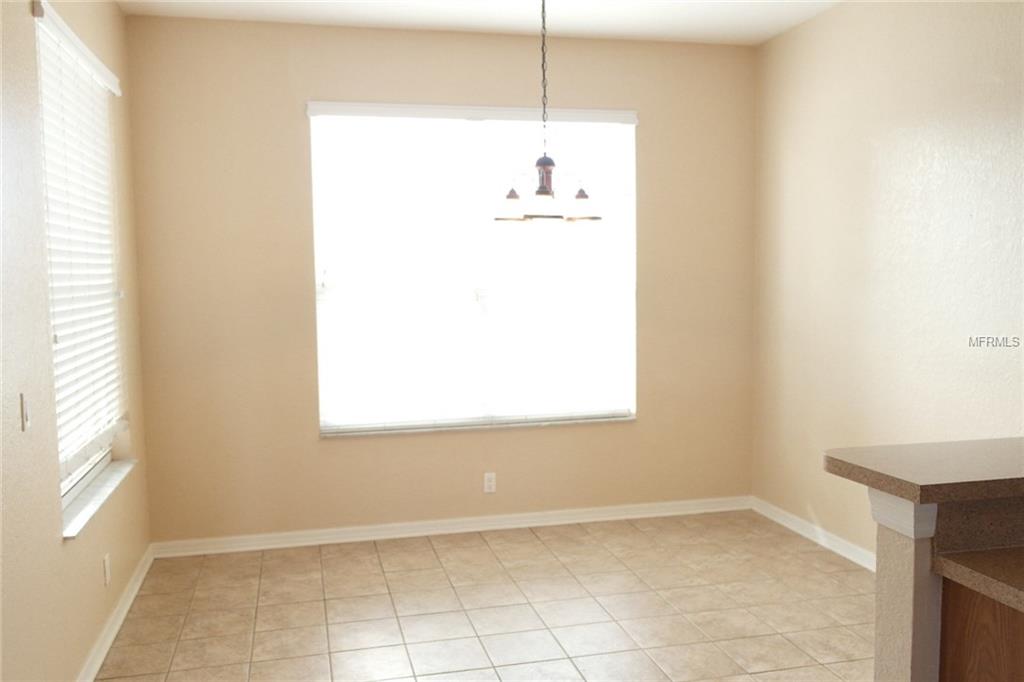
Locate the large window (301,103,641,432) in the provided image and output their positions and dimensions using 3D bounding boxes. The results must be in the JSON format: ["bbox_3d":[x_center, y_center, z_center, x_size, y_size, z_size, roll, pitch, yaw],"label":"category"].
[{"bbox_3d":[-0.170,-0.400,4.936,1.885,1.790,0.070,-2,5,-13],"label":"large window"}]

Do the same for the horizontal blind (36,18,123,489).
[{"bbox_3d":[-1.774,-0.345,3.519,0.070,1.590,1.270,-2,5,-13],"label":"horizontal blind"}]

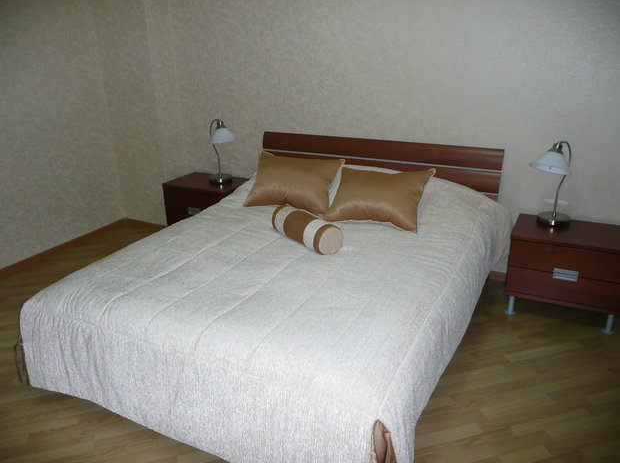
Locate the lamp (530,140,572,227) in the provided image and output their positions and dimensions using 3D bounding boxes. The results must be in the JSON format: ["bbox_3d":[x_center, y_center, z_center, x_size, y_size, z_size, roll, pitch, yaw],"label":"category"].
[{"bbox_3d":[1.413,-0.282,2.892,0.250,0.465,0.220,-5,22,-11],"label":"lamp"}]

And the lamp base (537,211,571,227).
[{"bbox_3d":[1.450,-0.082,2.977,0.190,0.035,0.190,9,23,24],"label":"lamp base"}]

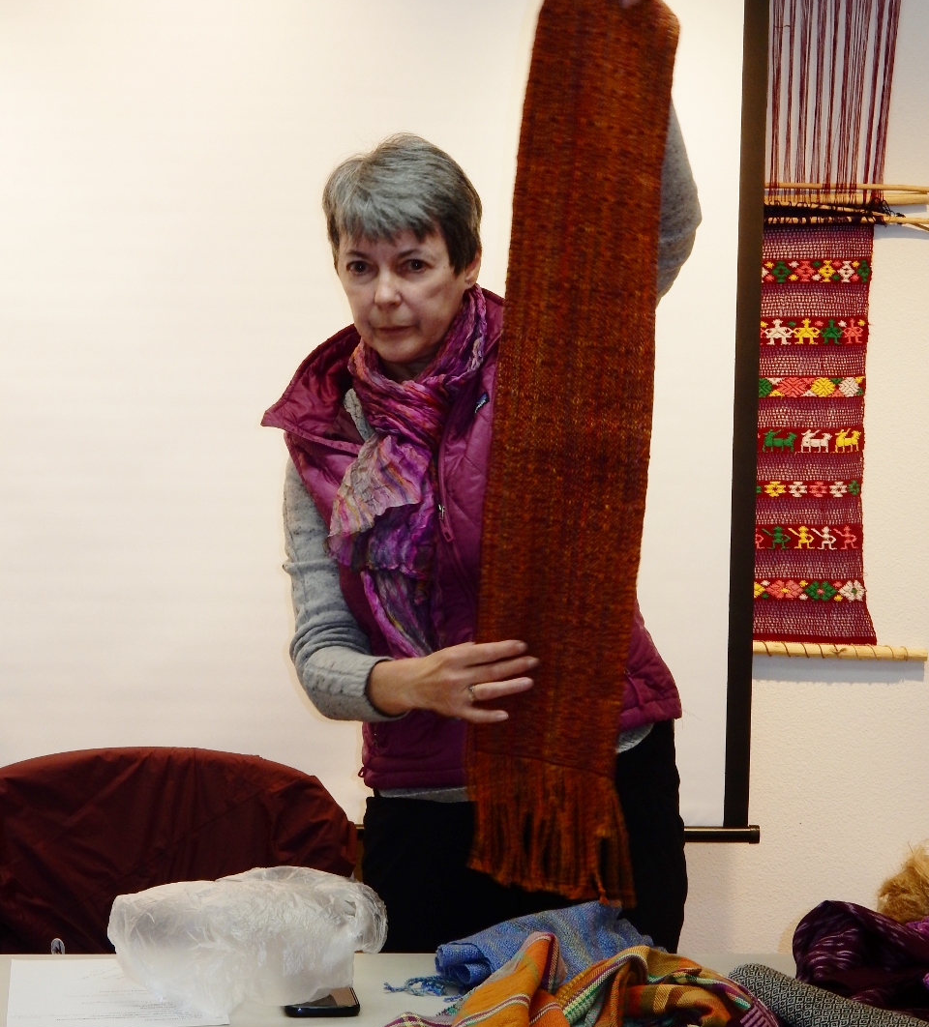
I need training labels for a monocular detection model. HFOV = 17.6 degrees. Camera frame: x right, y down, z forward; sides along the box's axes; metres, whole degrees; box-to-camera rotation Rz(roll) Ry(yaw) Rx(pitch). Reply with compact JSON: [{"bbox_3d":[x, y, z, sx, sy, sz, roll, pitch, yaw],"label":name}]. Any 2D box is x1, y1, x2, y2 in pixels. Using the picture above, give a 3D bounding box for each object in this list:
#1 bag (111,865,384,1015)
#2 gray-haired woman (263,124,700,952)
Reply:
[{"bbox_3d":[-0.221,0.423,3.062,0.275,0.125,0.190,0,6,0],"label":"bag"},{"bbox_3d":[0.020,0.328,3.233,0.490,1.740,0.460,1,6,13],"label":"gray-haired woman"}]

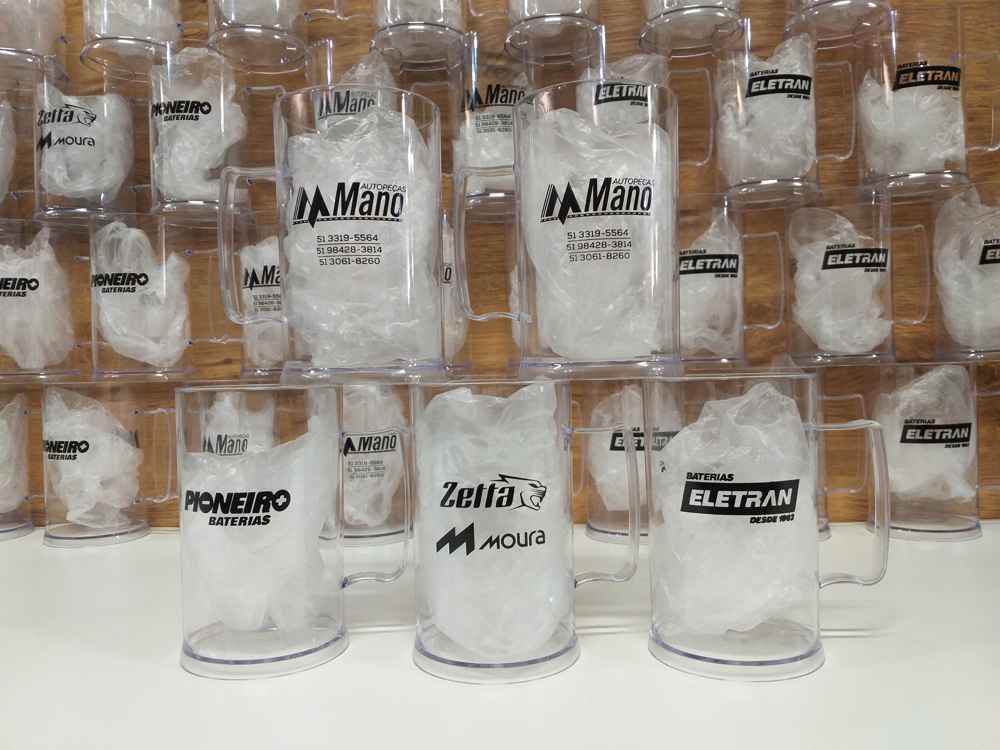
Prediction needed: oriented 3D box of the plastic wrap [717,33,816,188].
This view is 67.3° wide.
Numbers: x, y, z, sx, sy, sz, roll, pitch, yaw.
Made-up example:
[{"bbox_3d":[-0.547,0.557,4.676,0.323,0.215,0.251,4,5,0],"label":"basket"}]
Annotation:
[{"bbox_3d":[0.239,-0.232,0.678,0.083,0.126,0.078,-1,1,5],"label":"plastic wrap"}]

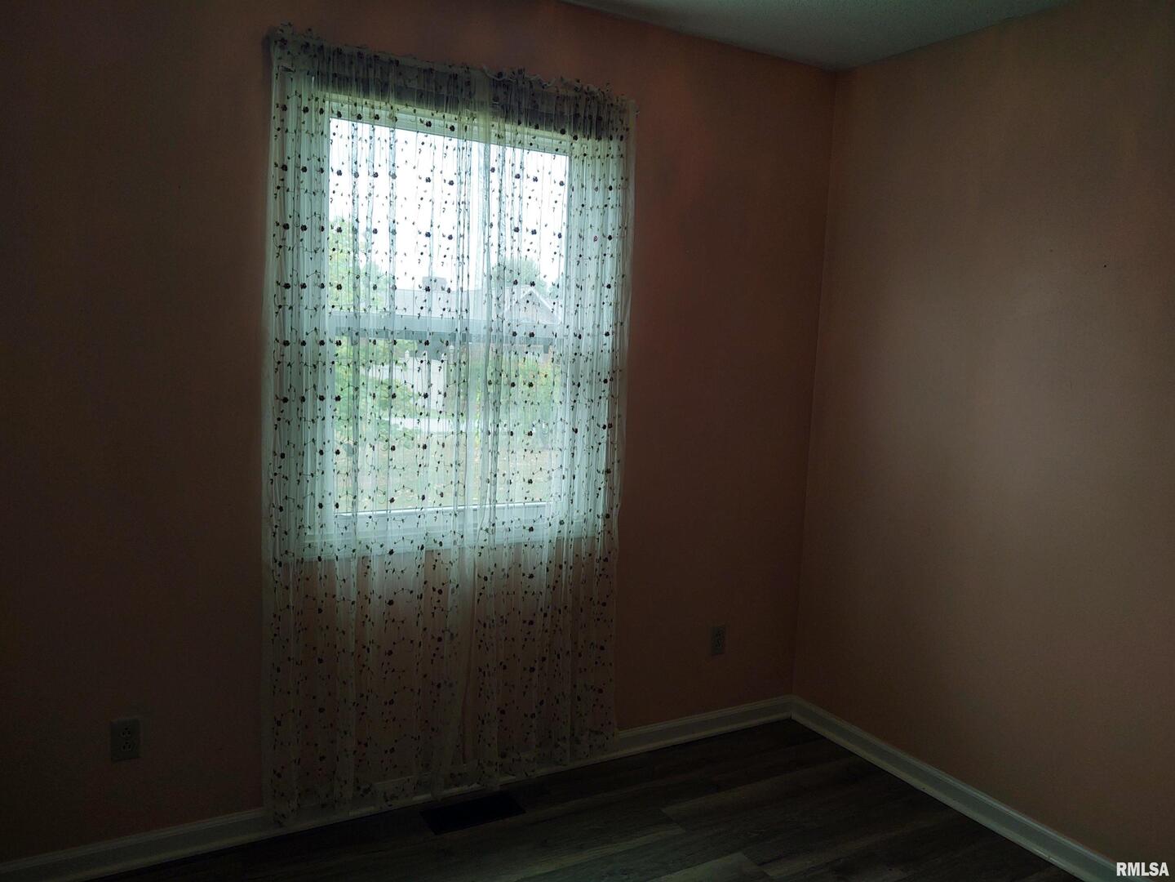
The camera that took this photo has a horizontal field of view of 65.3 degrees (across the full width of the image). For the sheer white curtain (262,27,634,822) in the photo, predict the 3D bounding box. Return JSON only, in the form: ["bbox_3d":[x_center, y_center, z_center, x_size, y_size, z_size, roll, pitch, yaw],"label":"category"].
[{"bbox_3d":[-0.379,0.009,2.743,1.130,2.161,0.090,-2,8,-30],"label":"sheer white curtain"}]

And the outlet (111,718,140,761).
[{"bbox_3d":[-1.225,0.792,2.432,0.071,0.115,0.009,-2,8,-30],"label":"outlet"}]

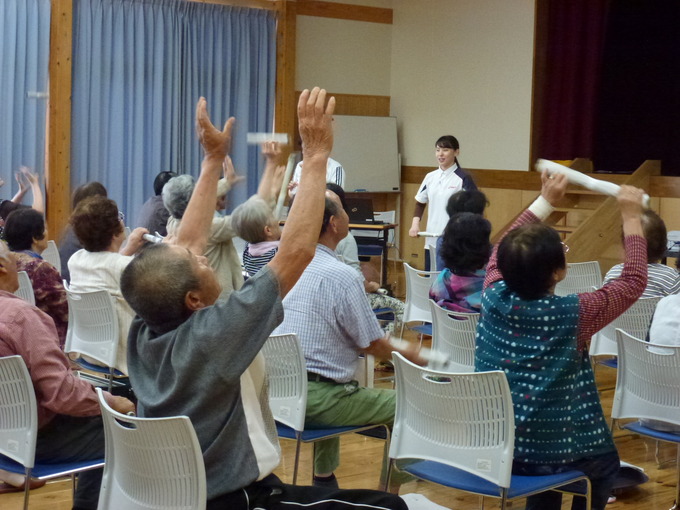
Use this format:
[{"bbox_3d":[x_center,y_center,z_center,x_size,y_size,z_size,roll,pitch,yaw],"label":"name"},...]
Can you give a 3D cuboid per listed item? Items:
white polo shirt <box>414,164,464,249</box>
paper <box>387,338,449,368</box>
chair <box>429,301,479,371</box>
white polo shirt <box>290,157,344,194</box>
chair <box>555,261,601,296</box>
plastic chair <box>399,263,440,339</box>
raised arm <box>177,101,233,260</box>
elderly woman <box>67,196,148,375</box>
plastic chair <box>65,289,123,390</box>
[{"bbox_3d":[0.761,-0.353,9.300,0.420,0.610,0.250,3,5,25],"label":"white polo shirt"},{"bbox_3d":[0.296,0.360,4.720,0.050,0.050,0.380,-2,10,-40],"label":"paper"},{"bbox_3d":[0.681,0.592,5.592,0.520,0.780,0.500,-2,6,-40],"label":"chair"},{"bbox_3d":[-0.181,-0.464,10.300,0.440,0.640,0.260,3,5,22],"label":"white polo shirt"},{"bbox_3d":[1.552,0.410,8.239,0.520,0.780,0.500,-3,6,-42],"label":"chair"},{"bbox_3d":[0.664,0.451,7.446,0.520,0.780,0.500,-3,6,-43],"label":"plastic chair"},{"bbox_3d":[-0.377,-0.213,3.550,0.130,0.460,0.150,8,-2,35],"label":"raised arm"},{"bbox_3d":[-0.884,0.321,6.070,0.730,1.190,0.470,-2,5,-38],"label":"elderly woman"},{"bbox_3d":[-1.020,0.525,5.986,0.520,0.780,0.500,-2,6,-39],"label":"plastic chair"}]

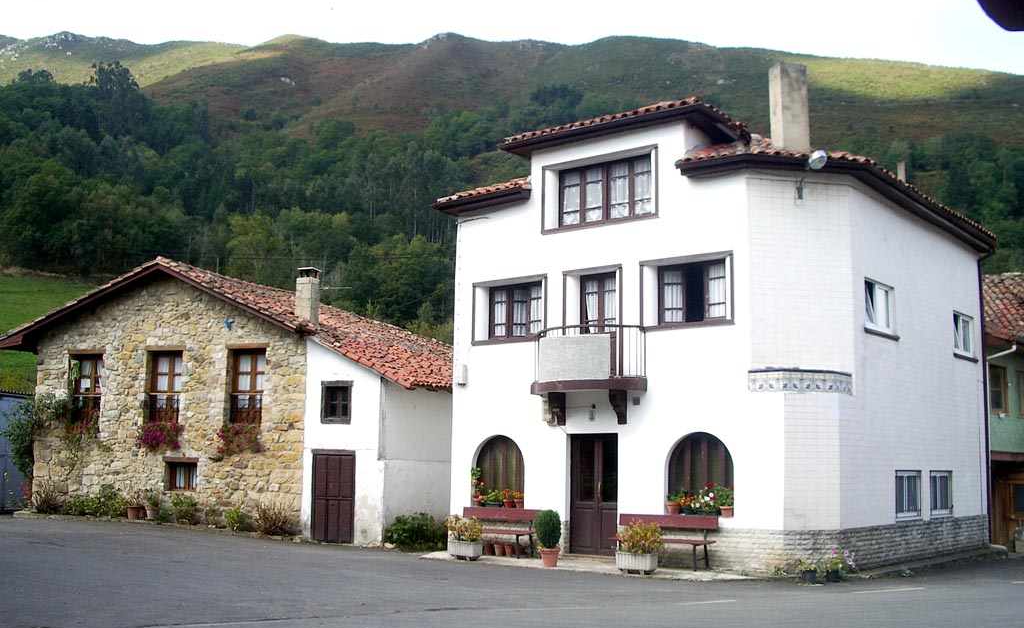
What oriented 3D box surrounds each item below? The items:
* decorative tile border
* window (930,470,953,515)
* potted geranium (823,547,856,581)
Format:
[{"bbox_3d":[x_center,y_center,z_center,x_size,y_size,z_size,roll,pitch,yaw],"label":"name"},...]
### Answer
[{"bbox_3d":[4.669,1.113,16.421,1.760,0.360,0.460,3,-8,-12],"label":"decorative tile border"},{"bbox_3d":[8.362,3.499,20.242,0.102,0.842,1.266,-5,-10,39],"label":"window"},{"bbox_3d":[4.964,3.804,15.675,0.499,0.461,0.499,-5,-10,39],"label":"potted geranium"}]

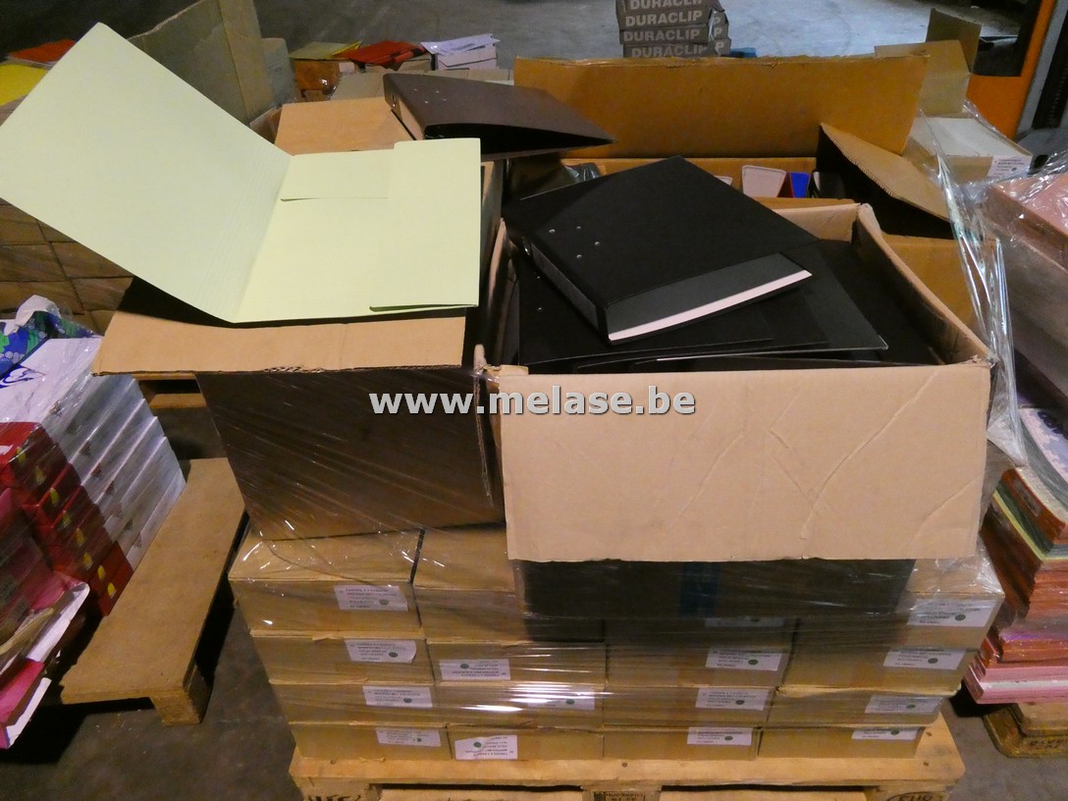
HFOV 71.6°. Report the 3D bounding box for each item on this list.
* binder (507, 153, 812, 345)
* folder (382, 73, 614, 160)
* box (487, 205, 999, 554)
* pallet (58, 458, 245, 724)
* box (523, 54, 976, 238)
[{"bbox_3d":[0.148,-0.213,0.969,0.285,0.052,0.318,-19,40,-14],"label":"binder"},{"bbox_3d":[-0.063,-0.460,1.155,0.285,0.055,0.318,-11,37,-14],"label":"folder"},{"bbox_3d":[0.228,0.016,1.042,0.520,0.410,0.460,-1,36,3],"label":"box"},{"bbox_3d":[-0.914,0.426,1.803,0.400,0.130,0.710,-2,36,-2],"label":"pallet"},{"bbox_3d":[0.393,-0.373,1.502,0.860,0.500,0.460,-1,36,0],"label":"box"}]

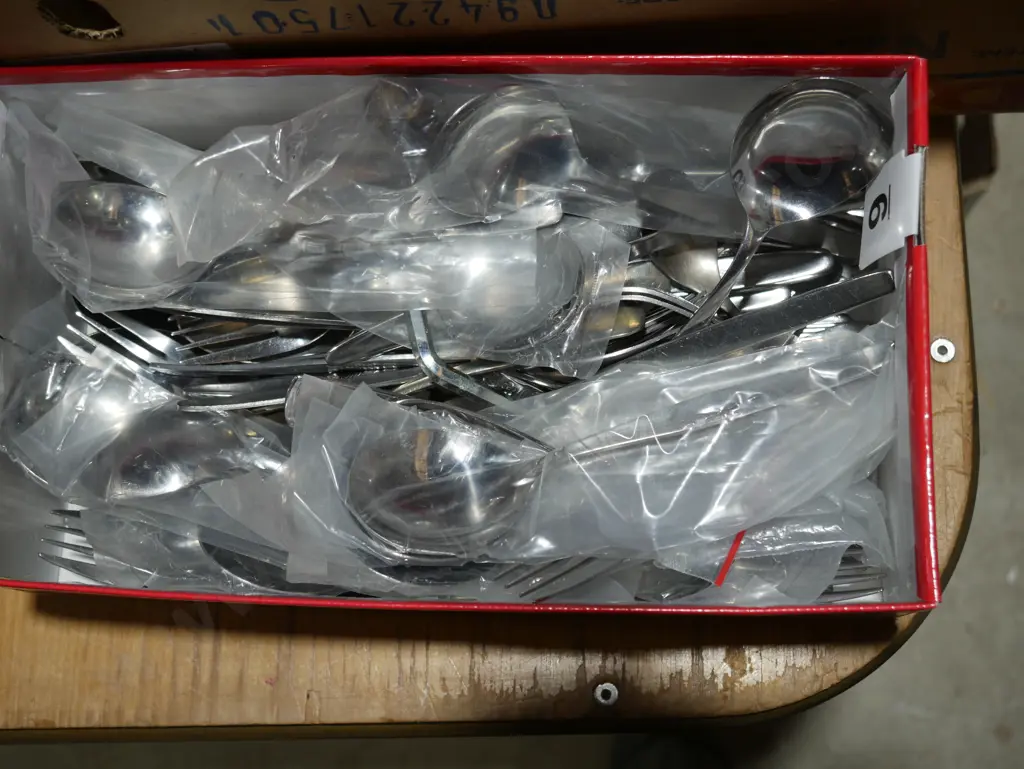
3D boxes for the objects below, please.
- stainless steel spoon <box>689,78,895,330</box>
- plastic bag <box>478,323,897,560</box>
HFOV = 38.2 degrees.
[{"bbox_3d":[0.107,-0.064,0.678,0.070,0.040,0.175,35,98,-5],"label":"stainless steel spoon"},{"bbox_3d":[0.078,0.026,0.657,0.183,0.037,0.090,-12,81,-2],"label":"plastic bag"}]

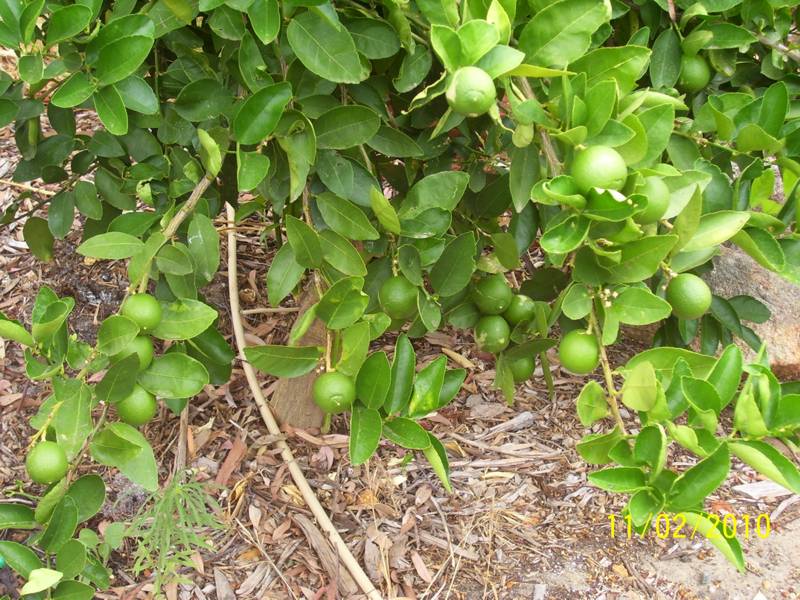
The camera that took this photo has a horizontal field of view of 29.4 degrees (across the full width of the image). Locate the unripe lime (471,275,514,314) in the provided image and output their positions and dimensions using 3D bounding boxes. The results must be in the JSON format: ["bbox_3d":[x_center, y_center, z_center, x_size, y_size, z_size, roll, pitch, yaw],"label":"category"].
[{"bbox_3d":[0.104,-0.006,1.720,0.044,0.045,0.044,0,25,0],"label":"unripe lime"}]

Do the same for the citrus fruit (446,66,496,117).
[{"bbox_3d":[0.076,-0.221,1.620,0.051,0.053,0.051,0,-6,0],"label":"citrus fruit"}]

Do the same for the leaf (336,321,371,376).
[{"bbox_3d":[-0.053,0.056,1.750,0.039,0.069,0.018,27,-4,19],"label":"leaf"}]

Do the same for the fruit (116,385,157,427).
[{"bbox_3d":[-0.283,0.113,1.640,0.045,0.047,0.045,0,32,0],"label":"fruit"}]

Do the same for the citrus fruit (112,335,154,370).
[{"bbox_3d":[-0.300,0.058,1.720,0.046,0.048,0.046,0,28,0],"label":"citrus fruit"}]

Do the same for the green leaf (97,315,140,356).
[{"bbox_3d":[-0.317,0.040,1.720,0.054,0.018,0.049,-22,71,8],"label":"green leaf"}]

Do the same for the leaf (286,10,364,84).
[{"bbox_3d":[-0.074,-0.247,1.500,0.053,0.014,0.108,-40,70,-14],"label":"leaf"}]

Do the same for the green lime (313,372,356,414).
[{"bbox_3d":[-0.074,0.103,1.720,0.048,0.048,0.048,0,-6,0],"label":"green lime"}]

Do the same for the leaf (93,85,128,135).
[{"bbox_3d":[-0.315,-0.207,1.660,0.031,0.010,0.068,-26,72,-9],"label":"leaf"}]

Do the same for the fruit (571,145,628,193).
[{"bbox_3d":[0.194,-0.124,1.480,0.053,0.054,0.053,0,28,0],"label":"fruit"}]

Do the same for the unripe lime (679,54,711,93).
[{"bbox_3d":[0.340,-0.261,1.760,0.043,0.045,0.043,0,25,0],"label":"unripe lime"}]

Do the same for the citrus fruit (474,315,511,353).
[{"bbox_3d":[0.111,0.041,1.830,0.044,0.046,0.044,0,28,0],"label":"citrus fruit"}]

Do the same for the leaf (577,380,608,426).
[{"bbox_3d":[0.213,0.115,1.701,0.034,0.053,0.014,4,-16,23],"label":"leaf"}]

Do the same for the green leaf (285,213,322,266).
[{"bbox_3d":[-0.109,-0.067,1.720,0.032,0.072,0.011,-35,-15,11],"label":"green leaf"}]

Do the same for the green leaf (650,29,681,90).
[{"bbox_3d":[0.318,-0.288,1.820,0.037,0.079,0.012,9,-13,8],"label":"green leaf"}]

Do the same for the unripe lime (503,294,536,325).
[{"bbox_3d":[0.147,0.013,1.860,0.040,0.041,0.040,0,28,0],"label":"unripe lime"}]

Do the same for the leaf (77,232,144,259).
[{"bbox_3d":[-0.332,-0.062,1.750,0.077,0.017,0.041,-5,52,-4],"label":"leaf"}]

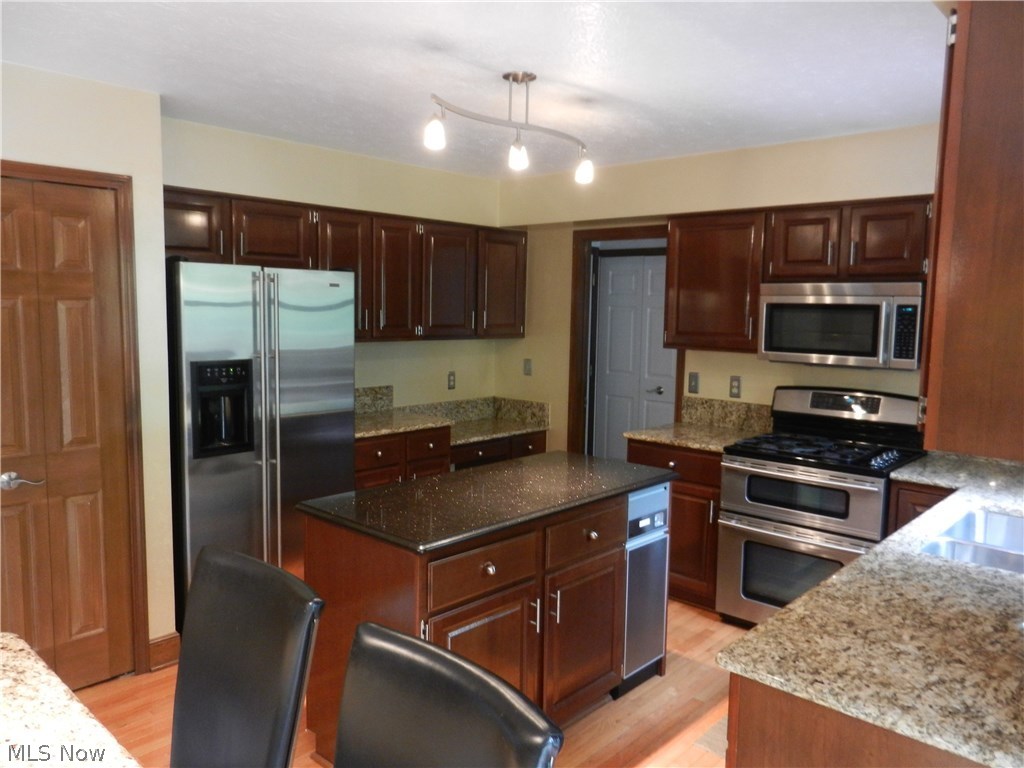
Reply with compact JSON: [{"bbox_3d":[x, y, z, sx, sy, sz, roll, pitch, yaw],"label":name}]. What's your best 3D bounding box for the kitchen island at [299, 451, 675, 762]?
[{"bbox_3d":[-0.034,0.863,2.964,0.693,0.932,1.435,7,9,43],"label":"kitchen island"}]

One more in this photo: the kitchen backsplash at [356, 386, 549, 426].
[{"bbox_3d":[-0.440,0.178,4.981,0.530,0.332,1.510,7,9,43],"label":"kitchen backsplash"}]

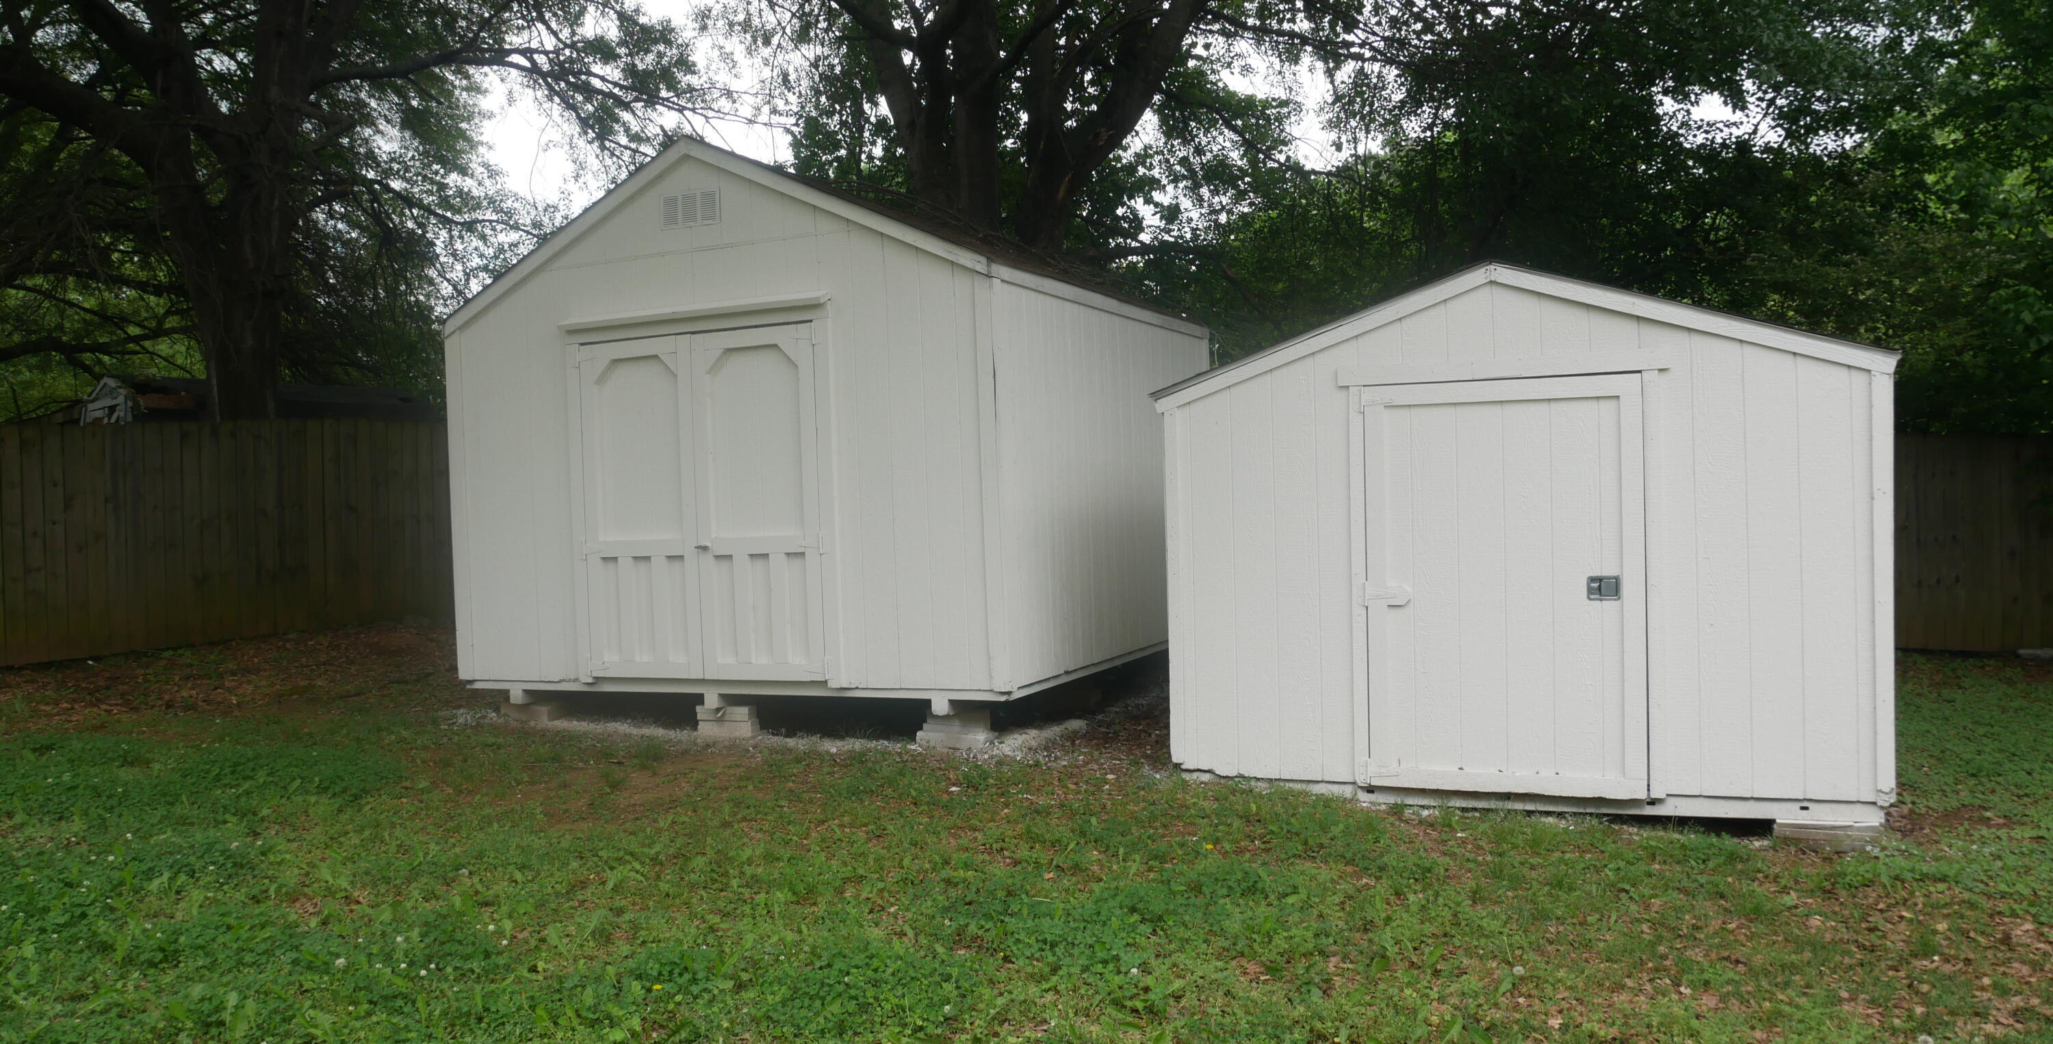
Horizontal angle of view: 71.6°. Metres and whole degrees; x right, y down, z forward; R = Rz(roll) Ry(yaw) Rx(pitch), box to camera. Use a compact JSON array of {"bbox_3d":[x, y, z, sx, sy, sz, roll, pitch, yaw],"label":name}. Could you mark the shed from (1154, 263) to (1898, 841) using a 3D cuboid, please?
[{"bbox_3d":[2.813,0.011,8.089,3.200,2.490,3.610,-1,2,24],"label":"shed"}]

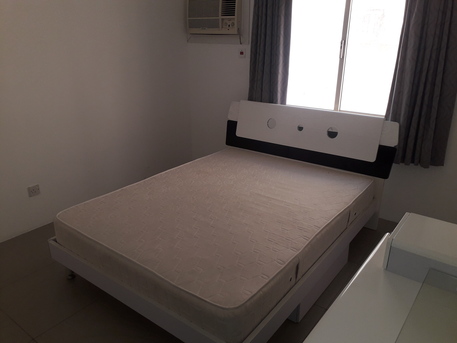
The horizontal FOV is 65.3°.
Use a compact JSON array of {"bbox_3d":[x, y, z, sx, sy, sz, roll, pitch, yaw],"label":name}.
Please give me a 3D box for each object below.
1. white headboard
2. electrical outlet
[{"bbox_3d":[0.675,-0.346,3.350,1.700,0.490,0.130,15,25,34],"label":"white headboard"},{"bbox_3d":[-1.655,0.167,3.044,0.016,0.086,0.090,15,25,34],"label":"electrical outlet"}]

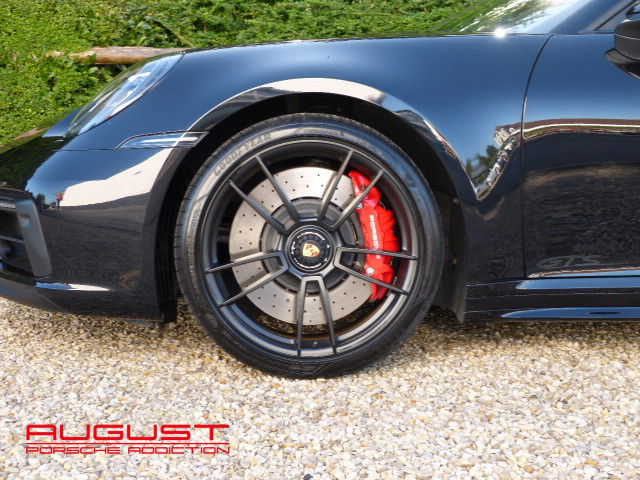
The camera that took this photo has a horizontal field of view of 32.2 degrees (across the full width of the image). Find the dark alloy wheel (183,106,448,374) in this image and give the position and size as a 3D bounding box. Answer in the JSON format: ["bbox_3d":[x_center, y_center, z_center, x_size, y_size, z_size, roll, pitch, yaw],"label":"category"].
[{"bbox_3d":[-0.029,0.015,2.810,0.680,0.675,0.250,0,6,-2],"label":"dark alloy wheel"}]

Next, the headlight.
[{"bbox_3d":[-0.511,-0.385,2.920,0.295,0.215,0.240,0,5,-2],"label":"headlight"}]

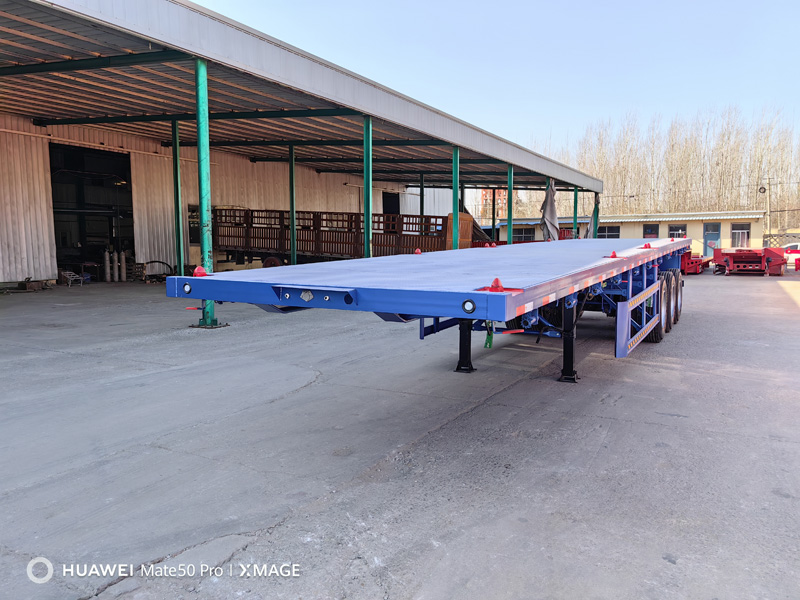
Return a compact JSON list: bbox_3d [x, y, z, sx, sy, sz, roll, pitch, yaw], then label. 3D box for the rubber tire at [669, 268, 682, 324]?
[{"bbox_3d":[5.180,-0.069,11.913,0.300,1.042,1.042,3,6,29],"label":"rubber tire"}]

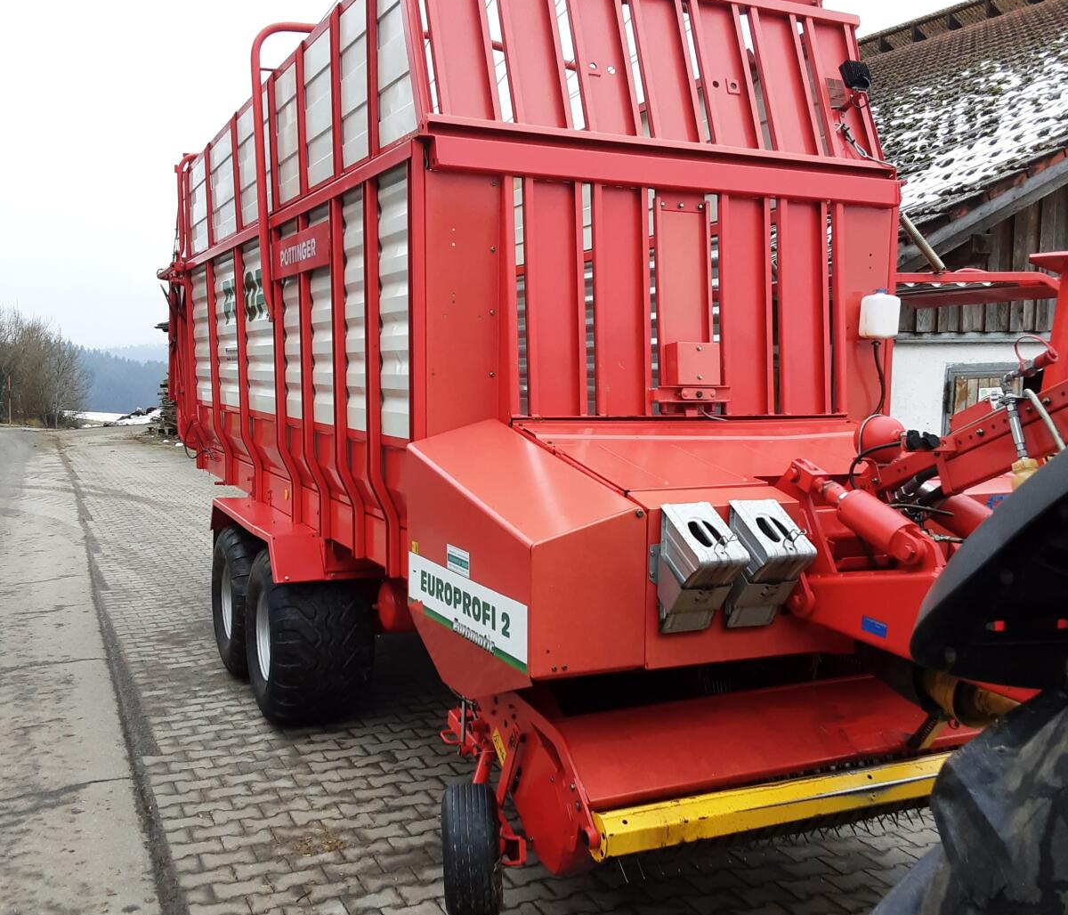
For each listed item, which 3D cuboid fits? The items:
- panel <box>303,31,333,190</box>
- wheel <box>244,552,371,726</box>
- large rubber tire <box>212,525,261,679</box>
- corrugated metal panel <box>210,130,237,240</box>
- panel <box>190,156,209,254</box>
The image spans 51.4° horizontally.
[{"bbox_3d":[-0.985,-1.586,5.085,0.040,0.690,0.473,-2,5,-26],"label":"panel"},{"bbox_3d":[-1.199,0.926,5.887,0.480,0.925,0.925,-1,5,-25],"label":"wheel"},{"bbox_3d":[-1.622,0.851,6.765,0.480,0.925,0.925,-1,5,-25],"label":"large rubber tire"},{"bbox_3d":[-2.065,-1.788,7.373,0.050,0.670,0.830,-1,5,-25],"label":"corrugated metal panel"},{"bbox_3d":[-2.506,-1.877,8.300,0.050,0.660,0.780,-1,5,-25],"label":"panel"}]

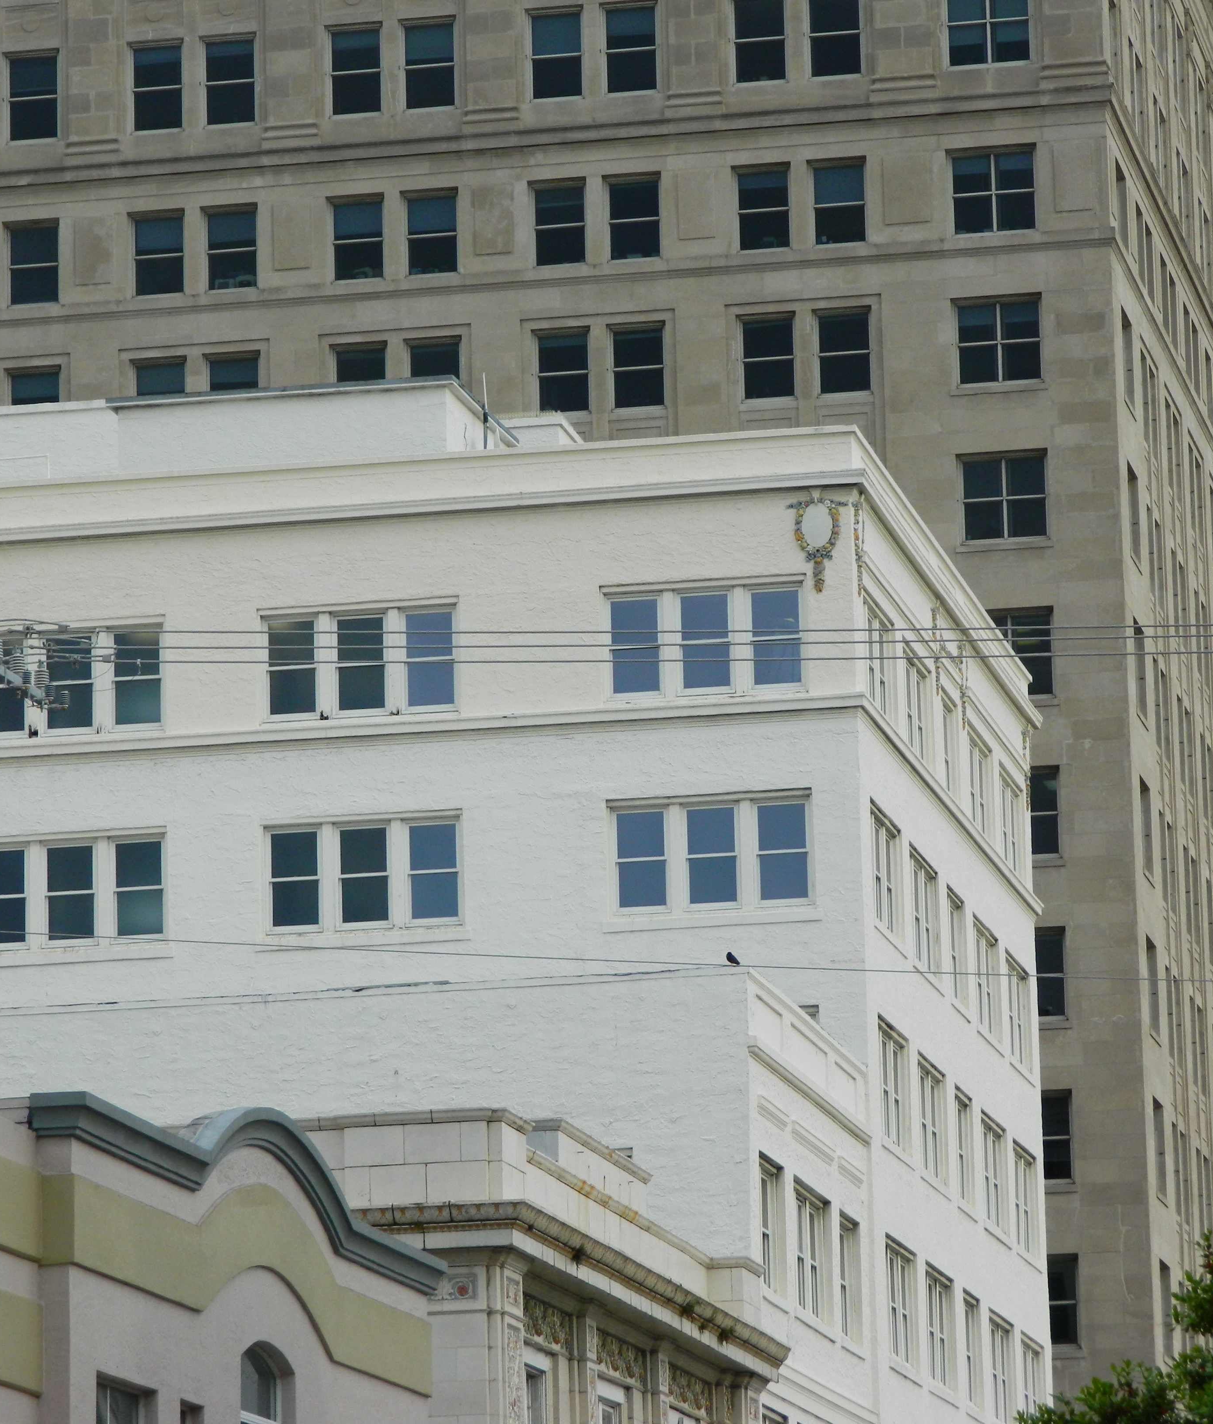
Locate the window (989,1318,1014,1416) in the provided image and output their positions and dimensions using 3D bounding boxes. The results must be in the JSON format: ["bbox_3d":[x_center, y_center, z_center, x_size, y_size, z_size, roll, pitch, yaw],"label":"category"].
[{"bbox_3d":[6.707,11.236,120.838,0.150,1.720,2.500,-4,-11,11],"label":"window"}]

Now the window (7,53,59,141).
[{"bbox_3d":[-12.570,-13.496,155.124,1.081,1.860,0.150,-4,-11,11],"label":"window"}]

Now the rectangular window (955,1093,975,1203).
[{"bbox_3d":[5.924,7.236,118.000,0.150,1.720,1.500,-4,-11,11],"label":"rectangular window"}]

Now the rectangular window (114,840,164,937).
[{"bbox_3d":[-7.472,2.818,112.963,0.808,1.514,0.200,-4,-11,10],"label":"rectangular window"}]

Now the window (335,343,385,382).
[{"bbox_3d":[-5.341,-7.122,154.199,1.110,1.795,0.200,-4,-11,10],"label":"window"}]

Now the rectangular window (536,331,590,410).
[{"bbox_3d":[-0.939,-7.313,151.662,1.094,1.684,0.150,-4,-11,11],"label":"rectangular window"}]

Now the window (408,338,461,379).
[{"bbox_3d":[-3.632,-6.997,150.743,1.160,1.830,0.180,-4,-11,11],"label":"window"}]

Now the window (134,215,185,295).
[{"bbox_3d":[-9.838,-10.033,155.630,1.117,1.733,0.200,-4,-11,10],"label":"window"}]

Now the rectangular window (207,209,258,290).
[{"bbox_3d":[-8.544,-10.563,162.004,1.187,1.800,0.150,-4,-11,10],"label":"rectangular window"}]

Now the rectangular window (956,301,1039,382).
[{"bbox_3d":[8.447,-7.986,152.368,1.738,1.747,0.200,-4,-11,10],"label":"rectangular window"}]

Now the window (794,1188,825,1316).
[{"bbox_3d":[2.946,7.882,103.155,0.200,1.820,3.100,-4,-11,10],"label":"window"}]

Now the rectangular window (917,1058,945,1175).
[{"bbox_3d":[5.352,6.703,117.112,0.200,1.630,2.250,-4,-11,10],"label":"rectangular window"}]

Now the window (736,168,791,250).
[{"bbox_3d":[3.354,-10.643,150.054,1.150,1.820,0.180,-4,-11,11],"label":"window"}]

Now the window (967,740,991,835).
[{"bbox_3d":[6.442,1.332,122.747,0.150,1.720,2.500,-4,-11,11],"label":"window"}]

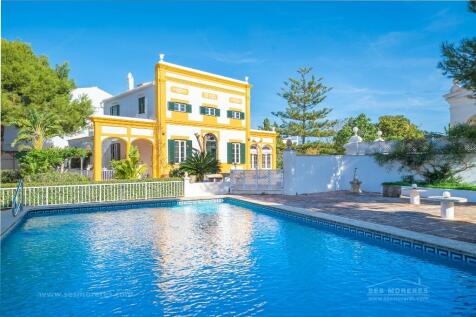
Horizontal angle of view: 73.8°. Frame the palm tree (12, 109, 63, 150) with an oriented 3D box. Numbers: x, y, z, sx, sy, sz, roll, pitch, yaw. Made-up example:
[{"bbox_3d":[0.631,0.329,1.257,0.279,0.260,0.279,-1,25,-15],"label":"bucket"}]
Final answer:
[{"bbox_3d":[-12.000,-0.550,19.000,3.100,4.700,3.100,0,-1,0],"label":"palm tree"}]

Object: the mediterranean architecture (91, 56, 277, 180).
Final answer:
[{"bbox_3d":[-6.380,-2.630,29.900,17.600,9.200,11.000,1,-1,-42],"label":"mediterranean architecture"}]

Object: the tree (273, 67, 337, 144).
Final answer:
[{"bbox_3d":[7.550,-4.180,36.000,7.200,12.500,7.200,0,-1,0],"label":"tree"}]

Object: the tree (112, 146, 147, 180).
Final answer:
[{"bbox_3d":[-6.160,0.550,18.000,2.150,2.450,2.150,0,-1,0],"label":"tree"}]

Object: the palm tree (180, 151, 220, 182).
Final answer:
[{"bbox_3d":[-2.130,0.610,18.000,2.270,2.150,2.270,0,-1,0],"label":"palm tree"}]

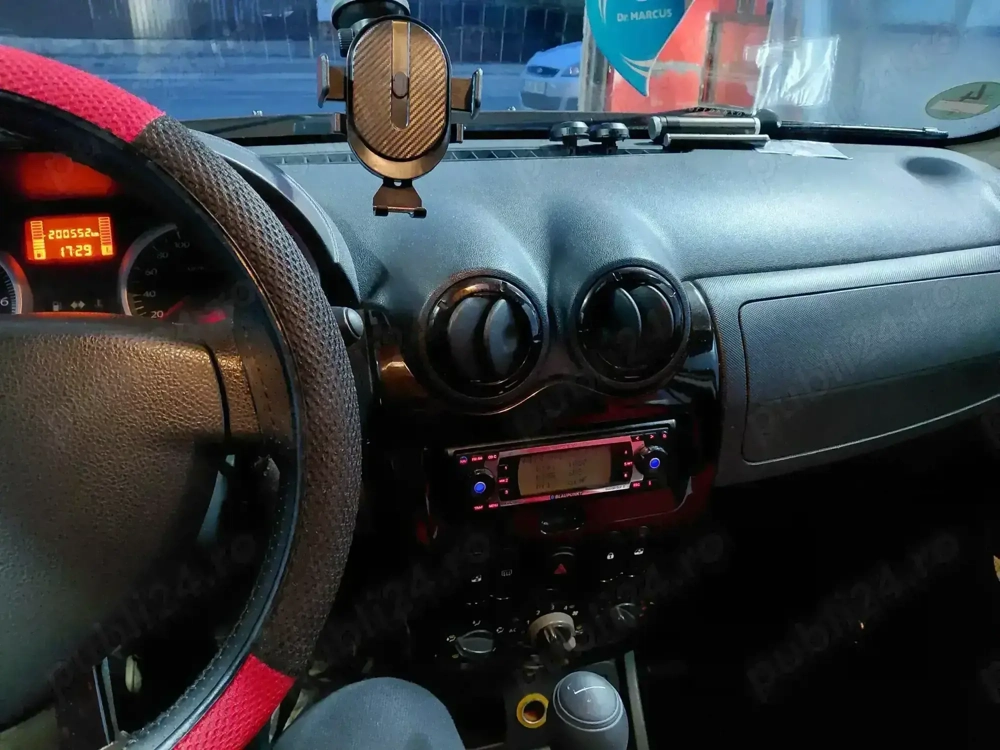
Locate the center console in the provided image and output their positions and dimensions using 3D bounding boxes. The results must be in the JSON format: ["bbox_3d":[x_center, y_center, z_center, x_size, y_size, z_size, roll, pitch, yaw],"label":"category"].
[{"bbox_3d":[0.040,0.135,0.580,0.300,0.440,0.240,-5,24,-16],"label":"center console"}]

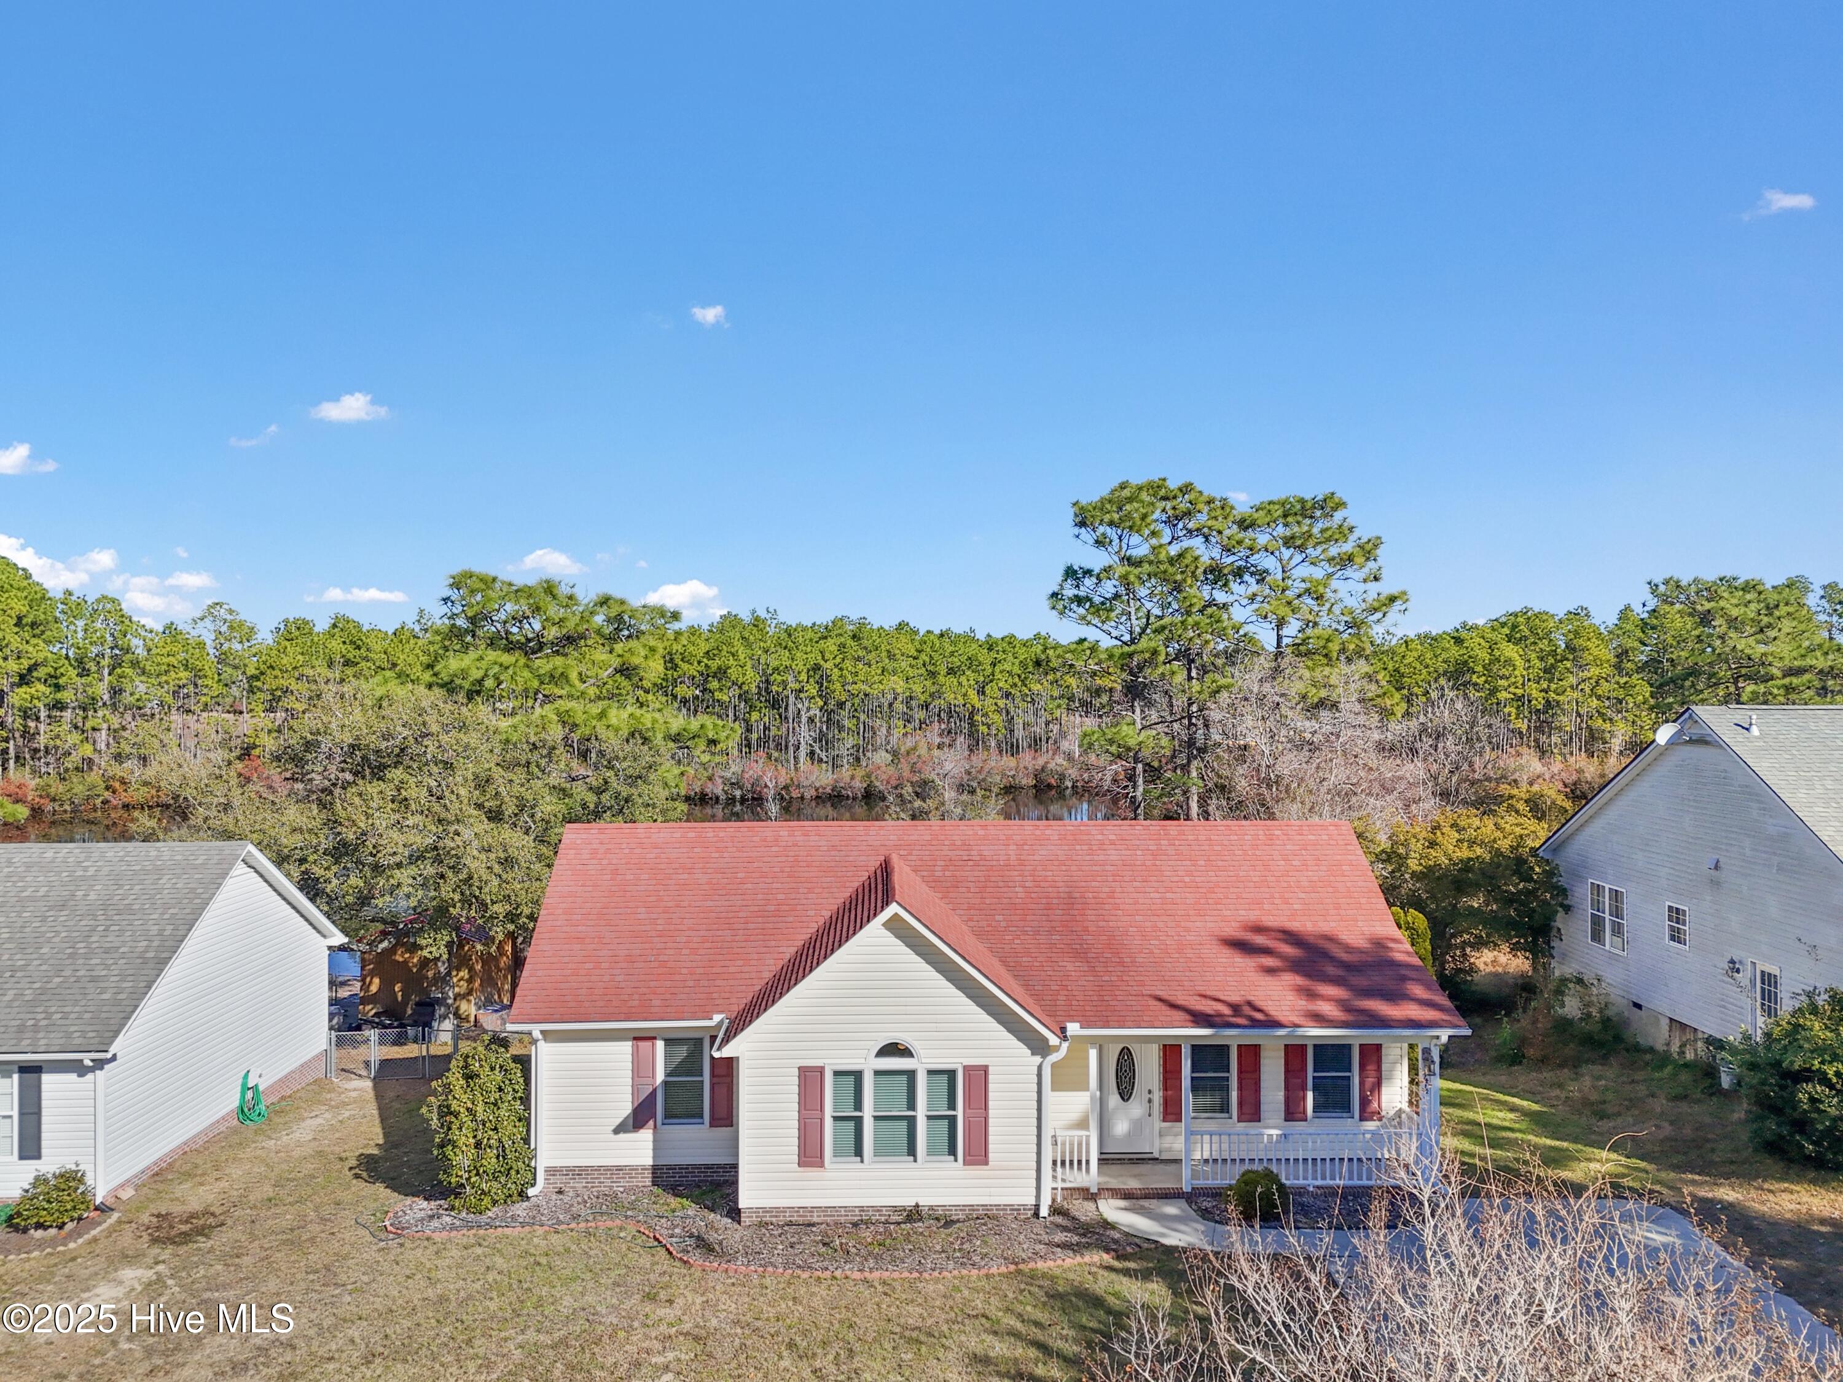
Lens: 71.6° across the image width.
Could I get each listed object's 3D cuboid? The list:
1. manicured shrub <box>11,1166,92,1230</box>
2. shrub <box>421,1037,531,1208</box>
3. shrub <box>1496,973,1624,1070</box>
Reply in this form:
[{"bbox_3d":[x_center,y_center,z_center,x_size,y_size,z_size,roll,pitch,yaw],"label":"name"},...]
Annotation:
[{"bbox_3d":[-13.384,7.670,19.650,1.300,0.920,1.150,0,0,0],"label":"manicured shrub"},{"bbox_3d":[-7.080,6.780,20.400,1.750,2.700,1.650,0,0,0],"label":"shrub"},{"bbox_3d":[14.775,7.500,29.500,2.800,1.750,2.300,0,0,0],"label":"shrub"}]

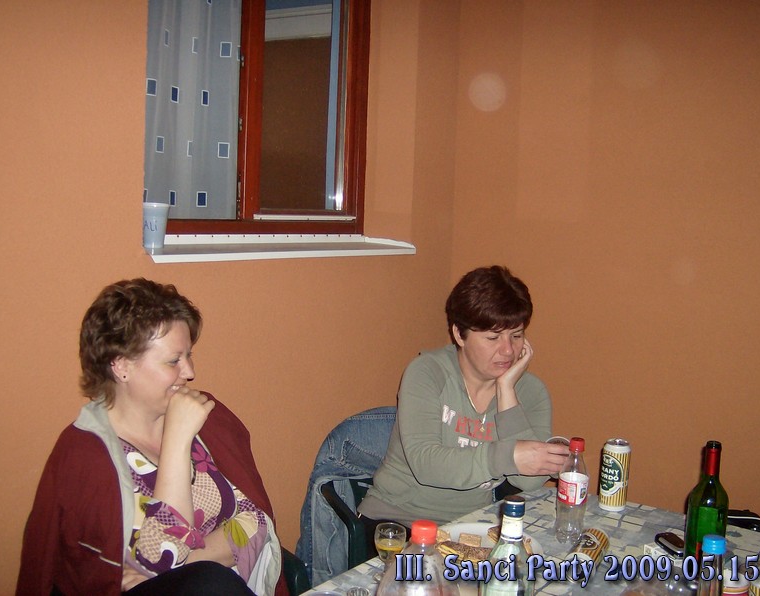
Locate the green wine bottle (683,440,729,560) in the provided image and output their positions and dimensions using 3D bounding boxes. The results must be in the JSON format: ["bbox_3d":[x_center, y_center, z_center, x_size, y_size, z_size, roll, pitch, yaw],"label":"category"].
[{"bbox_3d":[0.661,0.430,1.678,0.076,0.290,0.076,3,6,0],"label":"green wine bottle"}]

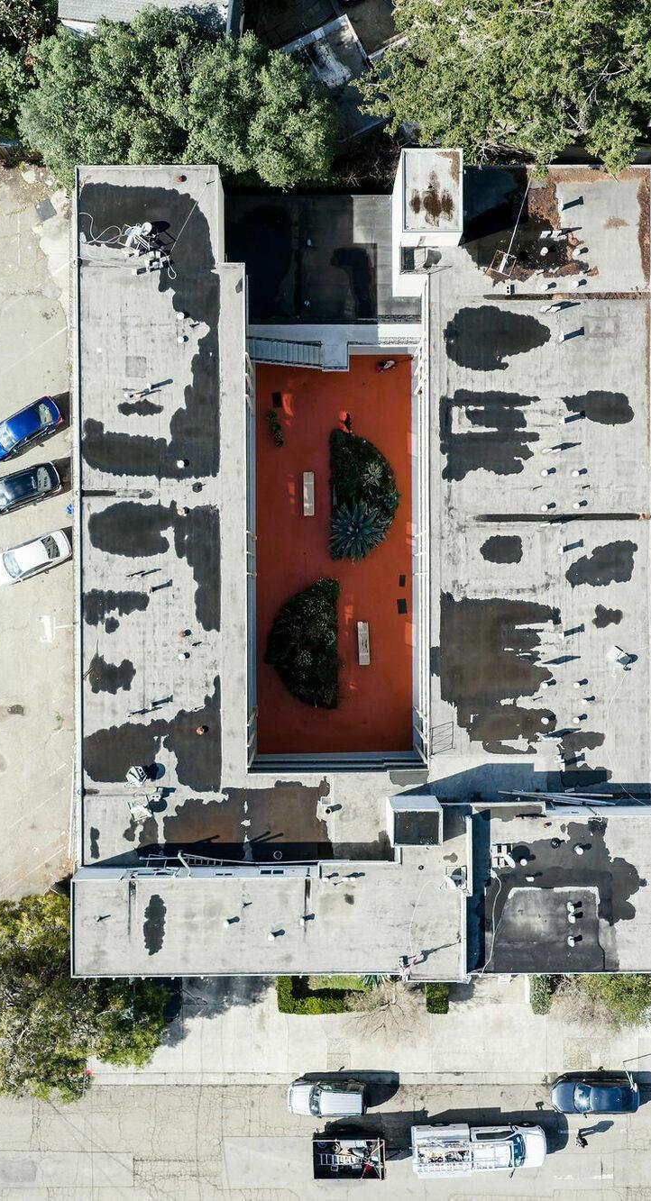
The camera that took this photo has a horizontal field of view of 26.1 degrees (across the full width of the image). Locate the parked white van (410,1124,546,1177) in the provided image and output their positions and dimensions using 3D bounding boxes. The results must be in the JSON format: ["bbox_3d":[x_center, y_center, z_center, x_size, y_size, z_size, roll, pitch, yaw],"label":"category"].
[{"bbox_3d":[8.250,29.307,75.026,7.100,2.300,2.350,-1,90,0],"label":"parked white van"}]

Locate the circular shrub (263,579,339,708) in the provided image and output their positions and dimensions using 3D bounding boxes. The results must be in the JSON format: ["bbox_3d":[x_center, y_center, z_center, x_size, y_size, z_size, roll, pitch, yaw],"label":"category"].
[{"bbox_3d":[-1.230,2.270,75.500,4.000,1.100,6.950,0,90,0],"label":"circular shrub"}]

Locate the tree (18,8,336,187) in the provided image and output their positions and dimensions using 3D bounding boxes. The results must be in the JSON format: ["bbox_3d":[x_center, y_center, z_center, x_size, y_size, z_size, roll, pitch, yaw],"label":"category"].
[{"bbox_3d":[-7.450,-25.050,70.500,15.900,12.000,8.300,0,90,0],"label":"tree"}]

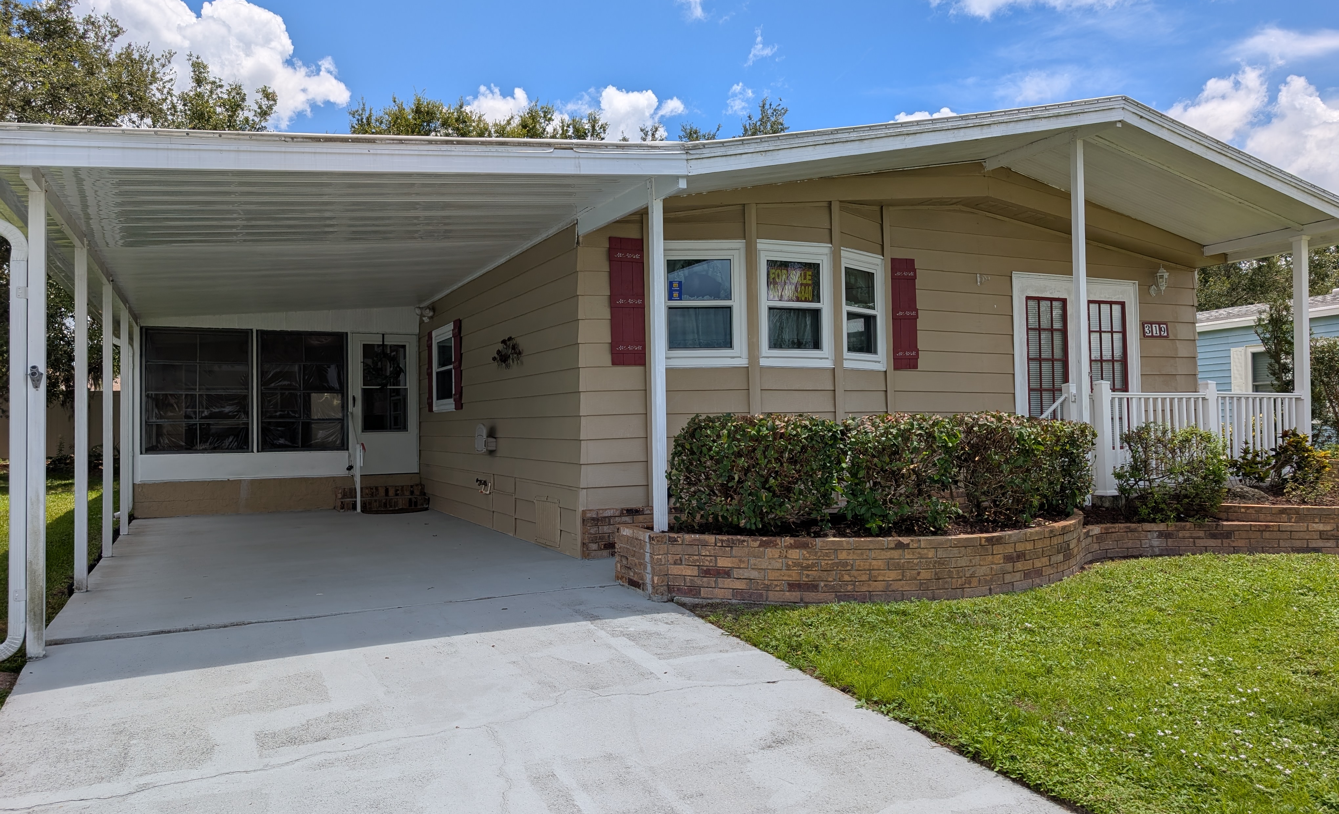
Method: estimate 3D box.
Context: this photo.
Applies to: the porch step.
[{"bbox_3d":[-3.951,1.235,12.780,1.170,0.330,0.680,0,-1,-25],"label":"porch step"}]

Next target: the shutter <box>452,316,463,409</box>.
[{"bbox_3d":[-2.559,-0.506,11.247,0.040,1.090,0.310,0,-1,-26],"label":"shutter"}]

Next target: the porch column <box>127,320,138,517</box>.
[{"bbox_3d":[-6.897,0.148,11.950,0.100,2.540,0.100,0,-1,-25],"label":"porch column"}]

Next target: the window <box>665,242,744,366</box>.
[{"bbox_3d":[0.261,-0.877,7.900,0.790,1.080,0.100,-1,-1,-1],"label":"window"}]

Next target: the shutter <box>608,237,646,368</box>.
[{"bbox_3d":[-0.343,-0.891,7.822,0.307,1.080,0.040,0,-1,-25],"label":"shutter"}]

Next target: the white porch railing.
[{"bbox_3d":[5.170,0.284,8.980,3.000,1.010,0.130,0,-2,-25],"label":"white porch railing"}]

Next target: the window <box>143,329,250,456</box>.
[{"bbox_3d":[-6.200,-0.219,12.229,1.260,1.630,0.080,0,-1,-25],"label":"window"}]

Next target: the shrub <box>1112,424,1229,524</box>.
[{"bbox_3d":[4.480,0.584,8.300,0.950,0.870,0.780,0,-2,-25],"label":"shrub"}]

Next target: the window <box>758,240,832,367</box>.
[{"bbox_3d":[1.153,-0.926,8.420,0.800,1.120,0.100,0,-2,-25],"label":"window"}]

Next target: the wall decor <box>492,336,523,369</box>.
[{"bbox_3d":[-1.644,-0.532,9.356,0.110,0.330,0.720,0,-1,-26],"label":"wall decor"}]

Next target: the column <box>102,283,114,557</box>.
[{"bbox_3d":[-5.116,0.124,8.470,0.074,2.500,0.074,0,-2,-25],"label":"column"}]

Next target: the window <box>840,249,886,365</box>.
[{"bbox_3d":[1.872,-0.922,8.930,0.100,1.120,0.770,-2,-2,44],"label":"window"}]

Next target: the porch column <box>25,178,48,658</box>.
[{"bbox_3d":[-3.380,0.059,4.970,0.074,2.520,0.074,0,-2,-25],"label":"porch column"}]

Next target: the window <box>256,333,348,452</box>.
[{"bbox_3d":[-5.019,-0.221,12.725,1.150,1.630,0.080,0,-1,-25],"label":"window"}]

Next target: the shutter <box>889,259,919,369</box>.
[{"bbox_3d":[2.363,-0.931,9.330,0.310,1.115,0.040,0,-2,-25],"label":"shutter"}]

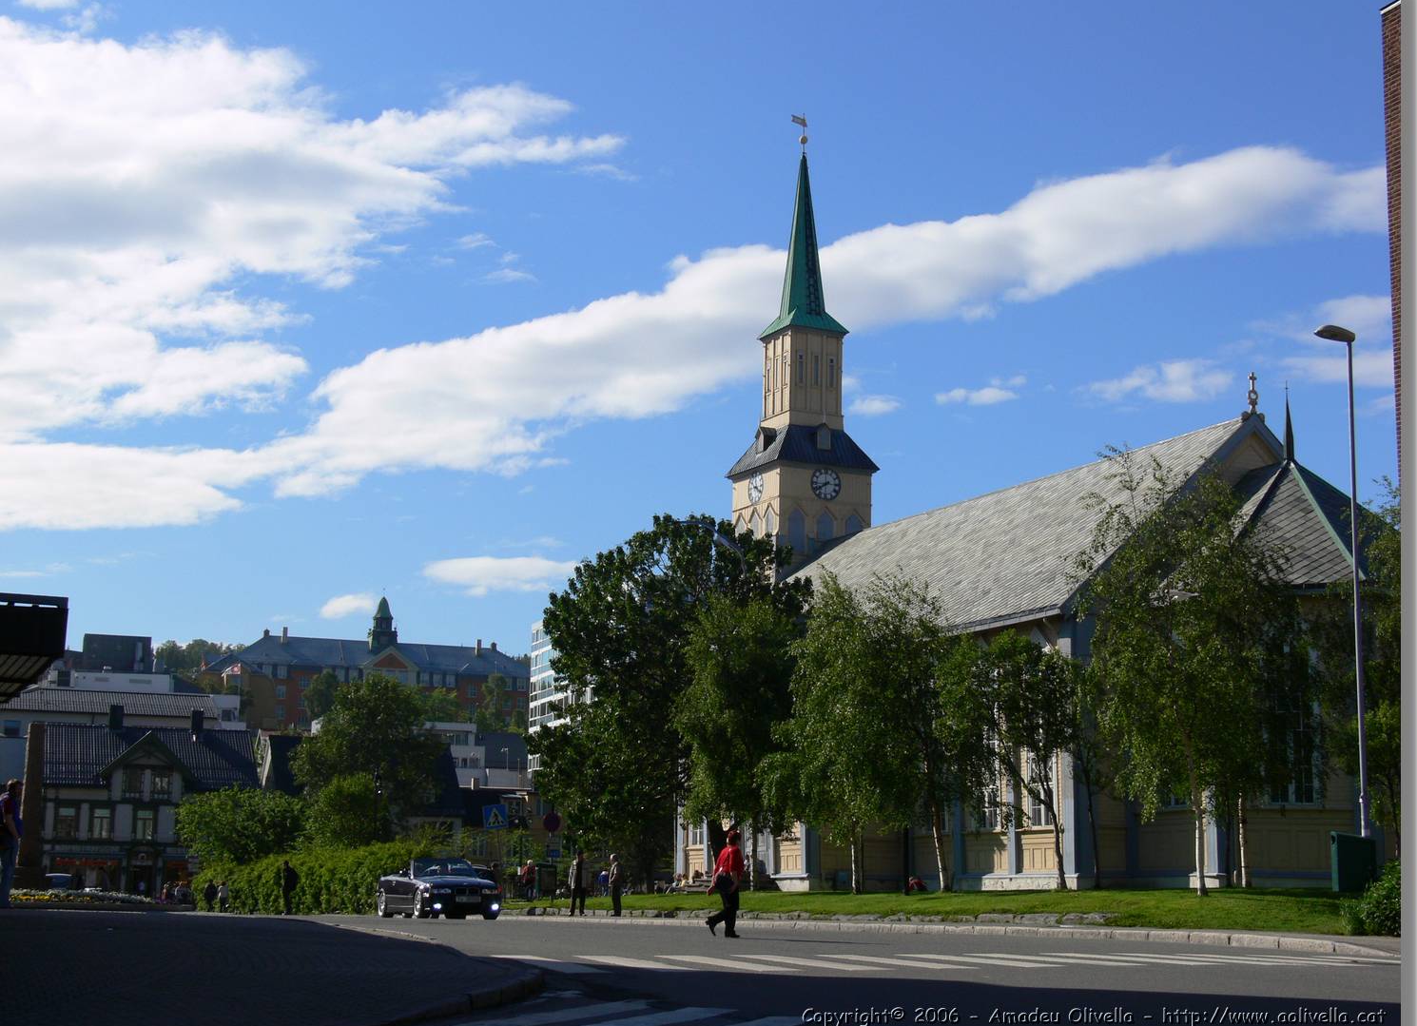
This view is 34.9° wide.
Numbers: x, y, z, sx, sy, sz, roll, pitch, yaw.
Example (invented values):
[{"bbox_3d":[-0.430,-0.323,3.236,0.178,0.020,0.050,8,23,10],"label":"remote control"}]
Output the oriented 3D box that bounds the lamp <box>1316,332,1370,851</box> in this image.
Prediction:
[{"bbox_3d":[9.980,1.400,35.672,0.800,9.081,0.300,5,-11,-21],"label":"lamp"}]

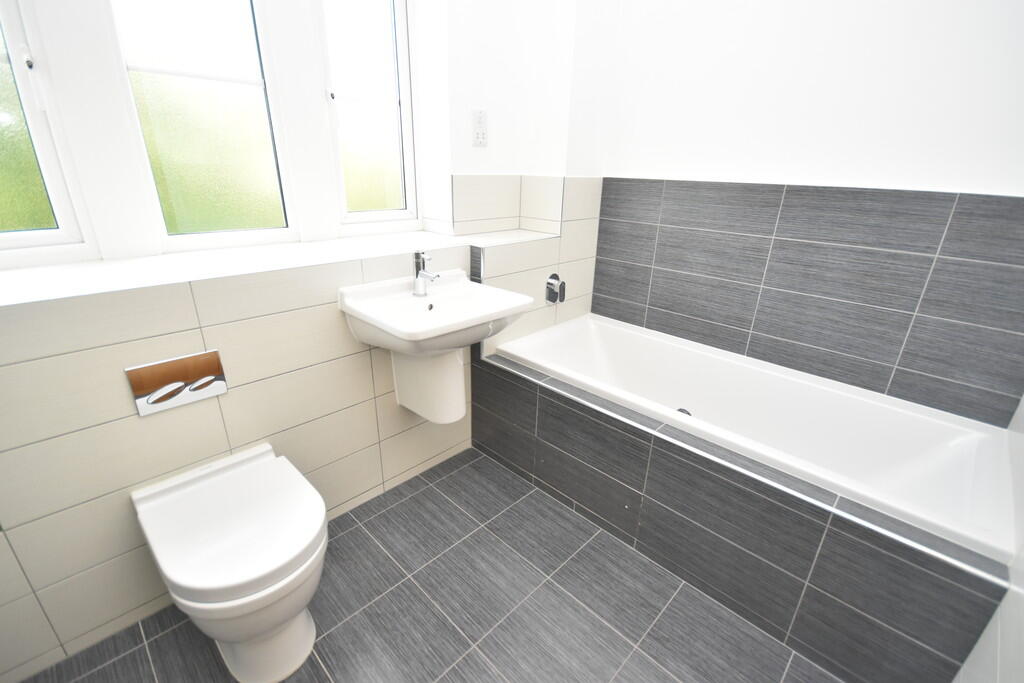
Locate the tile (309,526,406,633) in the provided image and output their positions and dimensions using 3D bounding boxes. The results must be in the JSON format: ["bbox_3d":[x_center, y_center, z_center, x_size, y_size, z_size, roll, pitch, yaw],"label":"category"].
[{"bbox_3d":[-0.593,0.818,1.469,0.339,0.010,0.341,21,28,40],"label":"tile"}]

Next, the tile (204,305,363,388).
[{"bbox_3d":[-0.718,-0.003,1.435,0.010,0.203,0.500,21,28,41],"label":"tile"}]

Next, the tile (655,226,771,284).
[{"bbox_3d":[0.903,-0.402,1.964,0.505,0.208,0.010,21,28,40],"label":"tile"}]

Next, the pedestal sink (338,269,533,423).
[{"bbox_3d":[-0.250,0.066,1.605,0.460,0.540,0.560,21,28,40],"label":"pedestal sink"}]

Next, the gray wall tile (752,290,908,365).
[{"bbox_3d":[1.251,-0.070,1.707,0.500,0.203,0.010,21,28,41],"label":"gray wall tile"}]

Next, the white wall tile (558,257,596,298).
[{"bbox_3d":[0.339,-0.325,2.259,0.010,0.201,0.317,20,28,40],"label":"white wall tile"}]

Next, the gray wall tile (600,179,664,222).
[{"bbox_3d":[0.601,-0.712,2.158,0.352,0.200,0.010,21,28,41],"label":"gray wall tile"}]

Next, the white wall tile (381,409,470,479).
[{"bbox_3d":[-0.381,0.454,1.989,0.010,0.208,0.503,21,28,40],"label":"white wall tile"}]

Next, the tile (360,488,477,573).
[{"bbox_3d":[-0.347,0.712,1.646,0.332,0.010,0.333,20,28,40],"label":"tile"}]

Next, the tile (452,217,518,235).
[{"bbox_3d":[-0.122,-0.632,2.329,0.010,0.070,0.495,21,28,41],"label":"tile"}]

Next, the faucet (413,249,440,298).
[{"bbox_3d":[-0.320,-0.242,1.573,0.140,0.157,0.048,21,28,41],"label":"faucet"}]

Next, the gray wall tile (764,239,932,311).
[{"bbox_3d":[1.232,-0.257,1.600,0.504,0.202,0.010,20,28,40],"label":"gray wall tile"}]

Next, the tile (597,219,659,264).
[{"bbox_3d":[0.598,-0.519,2.231,0.352,0.203,0.010,21,28,41],"label":"tile"}]

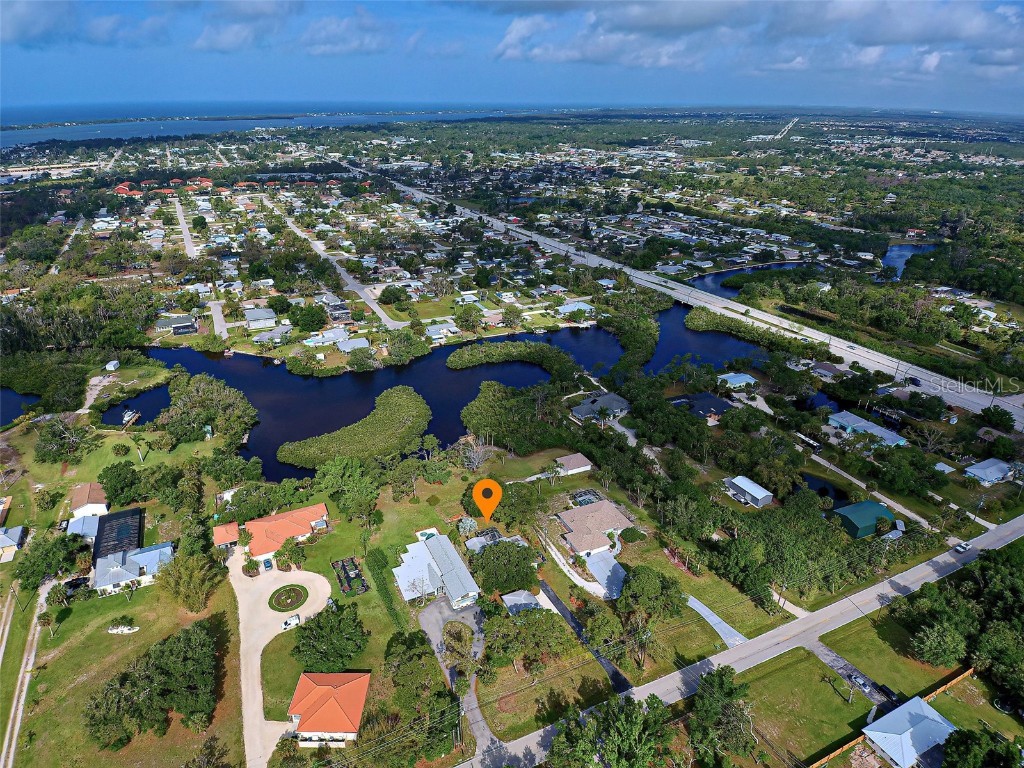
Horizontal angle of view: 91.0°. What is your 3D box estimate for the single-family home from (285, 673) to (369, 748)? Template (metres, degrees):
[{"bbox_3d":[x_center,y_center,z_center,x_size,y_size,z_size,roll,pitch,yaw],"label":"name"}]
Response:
[{"bbox_3d":[-40.190,70.470,110.530,15.000,5.100,13.280,0,29,-1],"label":"single-family home"}]

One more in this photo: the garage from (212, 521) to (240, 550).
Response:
[{"bbox_3d":[-94.185,49.978,166.245,6.920,4.200,9.080,-14,33,-24],"label":"garage"}]

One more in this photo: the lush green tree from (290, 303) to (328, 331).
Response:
[{"bbox_3d":[-121.080,-39.270,299.230,21.500,13.000,18.000,-12,31,-20],"label":"lush green tree"}]

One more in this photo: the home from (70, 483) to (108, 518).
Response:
[{"bbox_3d":[-140.850,37.700,168.560,9.010,5.100,13.800,-17,33,-28],"label":"home"}]

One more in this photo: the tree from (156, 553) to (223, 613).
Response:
[{"bbox_3d":[-93.310,58.010,146.310,16.780,14.560,16.780,0,29,0],"label":"tree"}]

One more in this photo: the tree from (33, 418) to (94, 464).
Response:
[{"bbox_3d":[-183.230,23.380,205.810,20.530,13.000,19.560,24,37,36],"label":"tree"}]

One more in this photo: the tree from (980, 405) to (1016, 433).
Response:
[{"bbox_3d":[221.060,15.680,228.640,11.910,11.500,11.910,-22,36,-35],"label":"tree"}]

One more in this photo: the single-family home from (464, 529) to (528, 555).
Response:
[{"bbox_3d":[-4.110,54.040,164.290,18.200,4.800,13.500,-12,32,-21],"label":"single-family home"}]

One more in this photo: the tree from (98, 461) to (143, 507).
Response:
[{"bbox_3d":[-142.790,36.930,184.020,13.870,13.850,13.870,0,29,0],"label":"tree"}]

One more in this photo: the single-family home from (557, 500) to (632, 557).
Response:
[{"bbox_3d":[29.140,48.810,173.750,22.200,5.000,18.000,-13,32,-22],"label":"single-family home"}]

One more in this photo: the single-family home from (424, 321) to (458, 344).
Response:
[{"bbox_3d":[-39.910,-30.280,292.890,16.740,4.200,15.260,-7,30,-13],"label":"single-family home"}]

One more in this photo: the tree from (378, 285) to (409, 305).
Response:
[{"bbox_3d":[-86.150,-64.250,365.430,21.060,13.190,21.060,0,29,0],"label":"tree"}]

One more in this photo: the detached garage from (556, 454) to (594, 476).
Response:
[{"bbox_3d":[25.450,32.260,203.900,11.300,4.300,8.600,-11,31,-20],"label":"detached garage"}]

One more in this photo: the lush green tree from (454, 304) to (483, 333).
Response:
[{"bbox_3d":[-25.870,-38.650,299.040,16.000,13.000,15.000,-2,29,-5],"label":"lush green tree"}]

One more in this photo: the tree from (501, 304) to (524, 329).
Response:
[{"bbox_3d":[0.160,-42.790,327.550,15.020,13.770,15.020,0,29,0],"label":"tree"}]

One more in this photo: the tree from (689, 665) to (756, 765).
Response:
[{"bbox_3d":[48.280,75.470,115.610,14.030,13.000,18.950,21,35,32],"label":"tree"}]

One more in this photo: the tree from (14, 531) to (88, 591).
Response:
[{"bbox_3d":[-139.260,53.240,152.480,18.490,13.000,16.810,21,35,32],"label":"tree"}]

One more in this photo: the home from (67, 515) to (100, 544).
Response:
[{"bbox_3d":[-142.900,49.230,168.180,8.000,4.800,8.400,-12,31,-22],"label":"home"}]

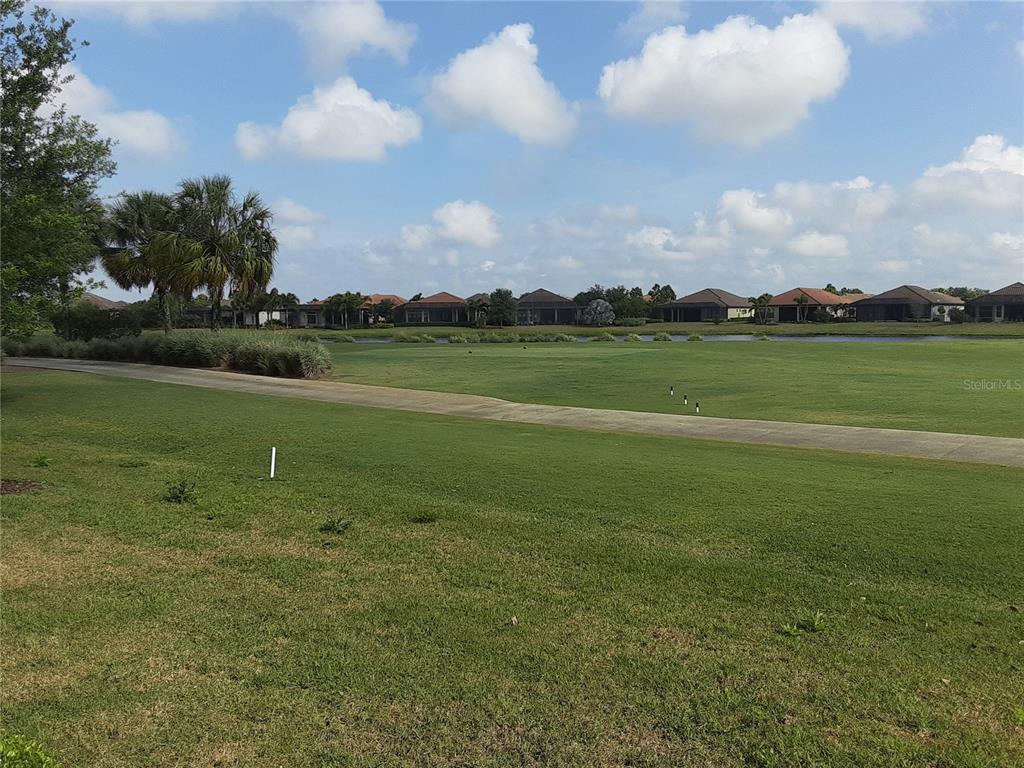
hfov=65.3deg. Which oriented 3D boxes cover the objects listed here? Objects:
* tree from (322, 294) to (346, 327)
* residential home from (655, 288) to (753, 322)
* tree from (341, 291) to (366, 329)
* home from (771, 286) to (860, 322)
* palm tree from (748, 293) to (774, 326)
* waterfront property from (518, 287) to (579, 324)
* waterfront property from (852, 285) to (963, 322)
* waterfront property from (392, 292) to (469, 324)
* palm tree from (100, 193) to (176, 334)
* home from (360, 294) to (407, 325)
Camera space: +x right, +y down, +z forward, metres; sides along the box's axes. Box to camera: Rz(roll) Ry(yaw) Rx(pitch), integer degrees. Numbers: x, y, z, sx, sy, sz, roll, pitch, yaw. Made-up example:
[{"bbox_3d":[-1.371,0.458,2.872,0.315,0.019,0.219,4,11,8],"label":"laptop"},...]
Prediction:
[{"bbox_3d":[-28.901,-11.948,129.759,3.600,5.200,3.600,0,5,0],"label":"tree"},{"bbox_3d":[38.247,-15.348,154.810,14.000,6.200,17.000,3,6,33],"label":"residential home"},{"bbox_3d":[-25.413,-11.881,127.721,3.900,6.000,3.900,0,5,0],"label":"tree"},{"bbox_3d":[55.907,-14.730,148.824,13.000,5.900,17.000,3,6,33],"label":"home"},{"bbox_3d":[42.161,-12.695,134.754,3.800,5.300,3.800,0,5,0],"label":"palm tree"},{"bbox_3d":[6.725,-13.956,144.117,12.000,6.100,17.000,0,5,7],"label":"waterfront property"},{"bbox_3d":[68.246,-14.004,139.386,14.000,6.100,17.000,4,7,38],"label":"waterfront property"},{"bbox_3d":[-13.662,-13.673,144.166,12.500,5.700,17.000,0,5,5],"label":"waterfront property"},{"bbox_3d":[-17.642,-5.509,37.670,3.900,7.100,3.900,0,5,0],"label":"palm tree"},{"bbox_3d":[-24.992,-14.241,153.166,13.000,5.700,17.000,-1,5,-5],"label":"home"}]

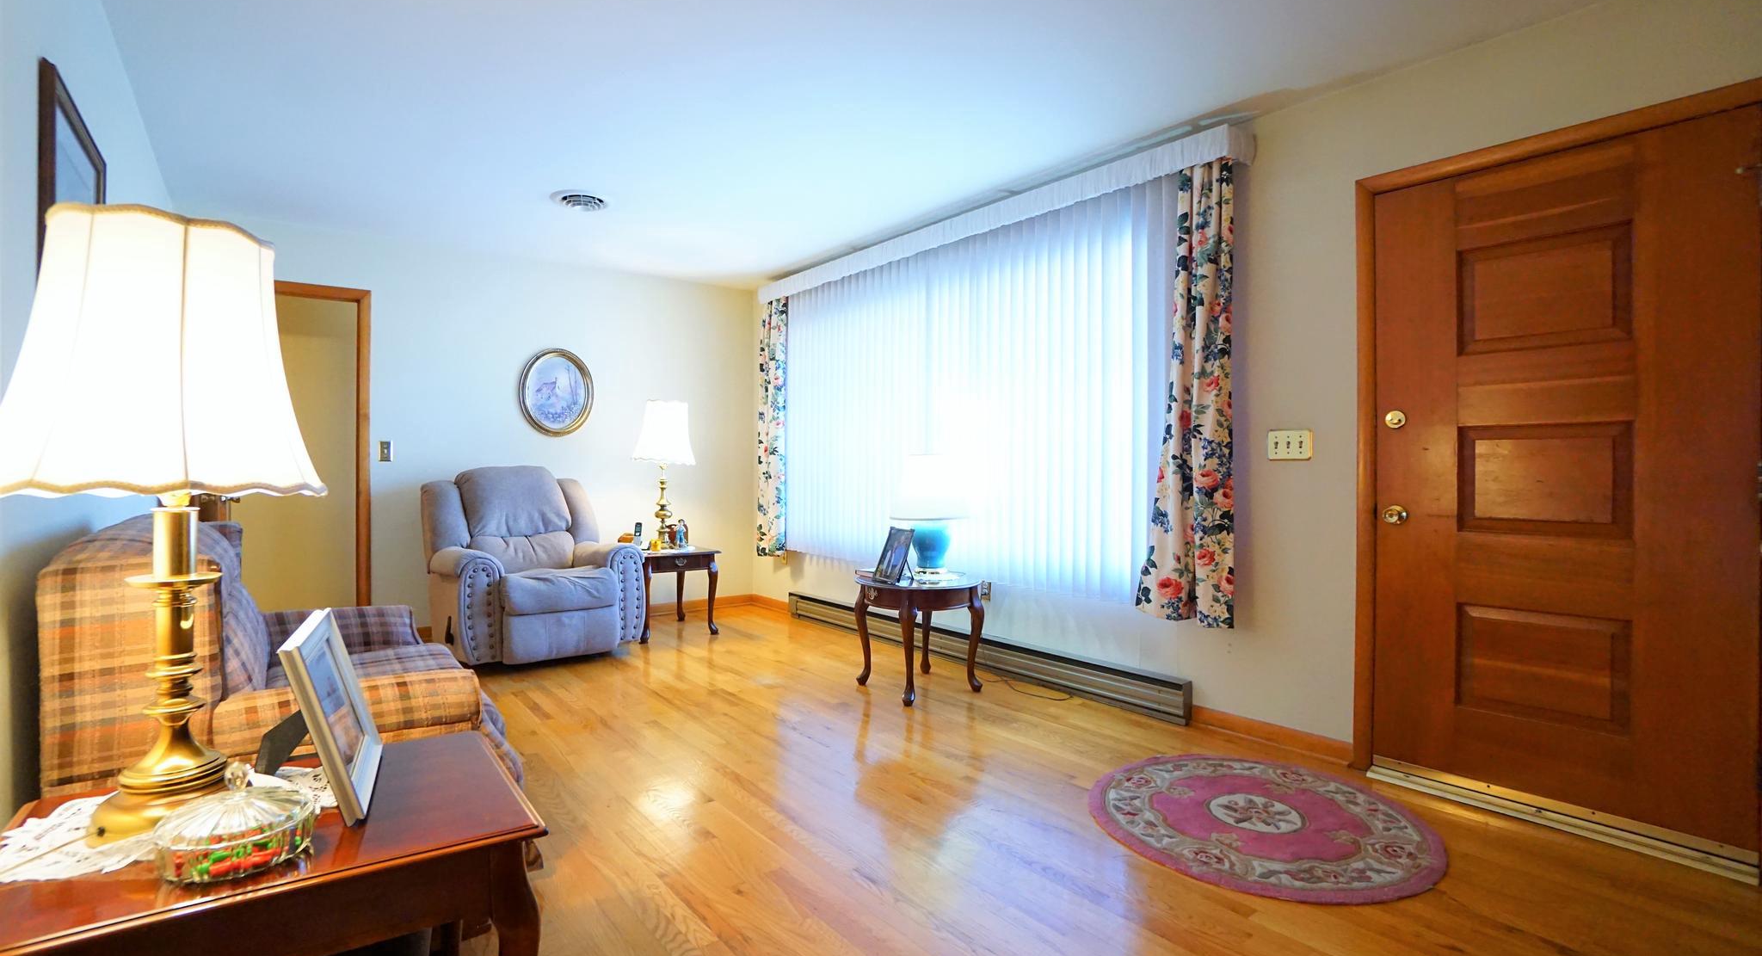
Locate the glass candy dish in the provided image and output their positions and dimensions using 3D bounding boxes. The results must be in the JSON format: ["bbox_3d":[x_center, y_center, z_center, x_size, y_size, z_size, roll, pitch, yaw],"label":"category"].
[{"bbox_3d":[-0.888,0.453,1.018,0.167,0.128,0.167,0,1,-40],"label":"glass candy dish"}]

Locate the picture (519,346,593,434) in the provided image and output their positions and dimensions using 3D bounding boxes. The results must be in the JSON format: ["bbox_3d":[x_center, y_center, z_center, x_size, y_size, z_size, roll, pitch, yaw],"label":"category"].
[{"bbox_3d":[-2.223,-0.604,5.014,0.480,0.605,0.035,0,1,-37],"label":"picture"}]

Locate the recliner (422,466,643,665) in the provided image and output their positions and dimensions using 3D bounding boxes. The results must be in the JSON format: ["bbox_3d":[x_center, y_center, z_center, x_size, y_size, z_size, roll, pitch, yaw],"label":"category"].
[{"bbox_3d":[-2.131,0.471,4.485,1.010,1.070,0.900,0,1,-38],"label":"recliner"}]

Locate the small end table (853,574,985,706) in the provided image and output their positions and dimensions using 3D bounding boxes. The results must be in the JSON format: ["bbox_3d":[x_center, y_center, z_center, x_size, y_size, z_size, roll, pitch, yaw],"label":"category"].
[{"bbox_3d":[0.184,0.758,3.572,0.580,0.530,0.550,0,1,0],"label":"small end table"}]

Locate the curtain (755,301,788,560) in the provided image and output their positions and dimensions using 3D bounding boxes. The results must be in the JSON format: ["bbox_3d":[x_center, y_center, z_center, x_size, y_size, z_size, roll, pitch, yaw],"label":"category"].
[{"bbox_3d":[-0.803,-0.380,5.434,0.130,1.880,0.430,0,1,-40],"label":"curtain"}]

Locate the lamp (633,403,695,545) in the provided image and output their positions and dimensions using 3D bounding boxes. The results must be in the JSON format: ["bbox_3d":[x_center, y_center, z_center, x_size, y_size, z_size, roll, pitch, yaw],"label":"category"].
[{"bbox_3d":[-1.450,-0.021,4.880,0.420,0.990,0.420,0,1,-39],"label":"lamp"}]

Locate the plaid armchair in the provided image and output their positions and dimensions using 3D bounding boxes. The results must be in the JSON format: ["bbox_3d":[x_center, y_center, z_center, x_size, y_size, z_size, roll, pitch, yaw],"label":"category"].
[{"bbox_3d":[-1.518,0.550,1.959,0.840,0.970,1.200,0,1,-40],"label":"plaid armchair"}]

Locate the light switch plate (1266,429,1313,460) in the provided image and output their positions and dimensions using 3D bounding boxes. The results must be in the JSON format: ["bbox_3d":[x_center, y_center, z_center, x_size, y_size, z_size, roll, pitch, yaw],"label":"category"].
[{"bbox_3d":[1.558,-0.119,2.779,0.010,0.113,0.160,0,1,-40],"label":"light switch plate"}]

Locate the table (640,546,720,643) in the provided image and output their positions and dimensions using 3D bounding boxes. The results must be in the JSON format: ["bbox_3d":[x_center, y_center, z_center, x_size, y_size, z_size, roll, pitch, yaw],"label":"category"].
[{"bbox_3d":[-1.407,0.741,4.793,0.530,0.530,0.600,0,1,-39],"label":"table"}]

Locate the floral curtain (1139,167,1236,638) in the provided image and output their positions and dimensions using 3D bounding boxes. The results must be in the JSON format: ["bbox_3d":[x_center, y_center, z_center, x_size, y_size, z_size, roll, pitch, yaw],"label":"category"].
[{"bbox_3d":[1.252,-0.328,3.008,0.130,1.860,0.420,0,1,-40],"label":"floral curtain"}]

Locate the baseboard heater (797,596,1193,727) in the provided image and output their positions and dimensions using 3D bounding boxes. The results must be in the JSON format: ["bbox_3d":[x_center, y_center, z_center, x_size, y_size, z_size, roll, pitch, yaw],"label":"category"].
[{"bbox_3d":[0.336,0.927,4.195,0.070,0.180,2.970,0,1,-40],"label":"baseboard heater"}]

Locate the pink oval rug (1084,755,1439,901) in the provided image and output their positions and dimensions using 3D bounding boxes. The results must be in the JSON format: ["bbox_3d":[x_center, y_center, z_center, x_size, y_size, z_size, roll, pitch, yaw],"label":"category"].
[{"bbox_3d":[1.145,1.034,2.271,0.980,0.013,0.940,0,1,-12],"label":"pink oval rug"}]

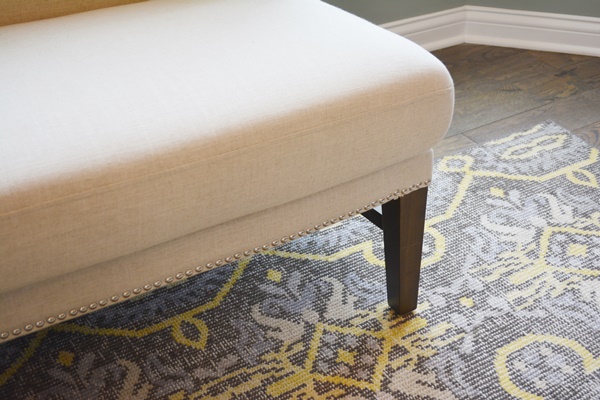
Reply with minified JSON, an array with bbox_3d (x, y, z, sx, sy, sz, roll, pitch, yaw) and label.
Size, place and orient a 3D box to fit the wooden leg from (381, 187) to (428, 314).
[{"bbox_3d":[0.168,0.080,1.435,0.057,0.260,0.053,-19,39,-25],"label":"wooden leg"}]

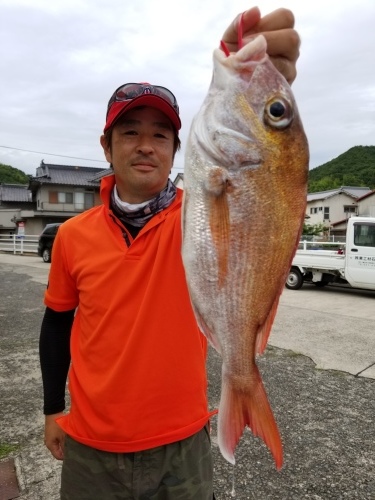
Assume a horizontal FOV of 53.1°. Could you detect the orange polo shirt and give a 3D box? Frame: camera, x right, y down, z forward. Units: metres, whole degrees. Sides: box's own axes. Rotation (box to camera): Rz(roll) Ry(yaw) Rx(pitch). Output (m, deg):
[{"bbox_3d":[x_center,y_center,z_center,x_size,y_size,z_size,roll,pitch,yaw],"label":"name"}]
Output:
[{"bbox_3d":[-0.122,0.140,0.940,0.470,0.680,0.290,0,3,0],"label":"orange polo shirt"}]

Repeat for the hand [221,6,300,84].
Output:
[{"bbox_3d":[0.089,-0.246,0.460,0.098,0.100,0.105,0,3,3],"label":"hand"}]

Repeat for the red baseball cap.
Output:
[{"bbox_3d":[-0.108,-0.345,0.910,0.180,0.140,0.260,-1,3,-11],"label":"red baseball cap"}]

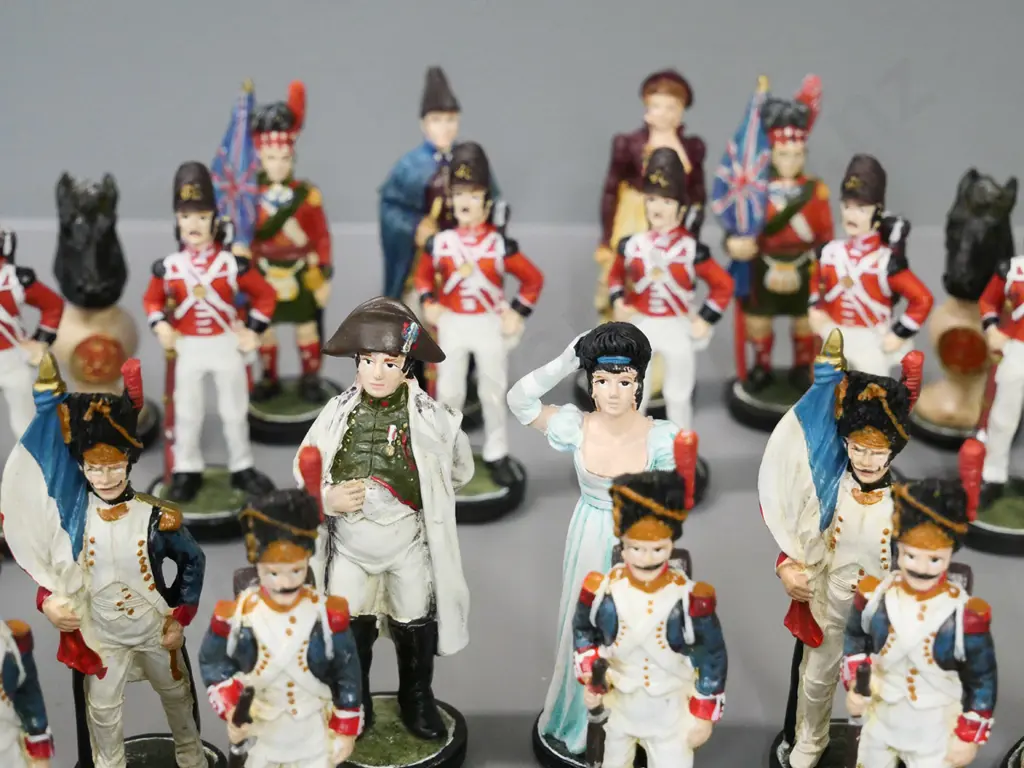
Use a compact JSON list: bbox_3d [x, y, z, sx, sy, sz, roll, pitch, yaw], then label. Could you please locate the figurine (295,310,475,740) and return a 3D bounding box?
[{"bbox_3d":[-0.021,0.026,0.328,0.030,0.087,0.028,2,23,6],"label":"figurine"}]

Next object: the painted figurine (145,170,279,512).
[{"bbox_3d":[-0.065,-0.009,0.417,0.030,0.082,0.028,0,23,0],"label":"painted figurine"}]

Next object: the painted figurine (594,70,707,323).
[{"bbox_3d":[0.031,-0.034,0.471,0.031,0.086,0.028,2,23,6],"label":"painted figurine"}]

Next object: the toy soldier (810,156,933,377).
[{"bbox_3d":[0.085,-0.011,0.477,0.034,0.094,0.034,12,28,24],"label":"toy soldier"}]

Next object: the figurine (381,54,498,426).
[{"bbox_3d":[-0.020,-0.038,0.528,0.033,0.099,0.033,-4,26,-9],"label":"figurine"}]

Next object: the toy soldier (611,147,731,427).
[{"bbox_3d":[0.032,-0.011,0.423,0.030,0.082,0.028,5,24,12],"label":"toy soldier"}]

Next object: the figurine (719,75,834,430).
[{"bbox_3d":[0.073,-0.037,0.527,0.038,0.096,0.033,4,26,8],"label":"figurine"}]

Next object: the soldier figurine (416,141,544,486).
[{"bbox_3d":[-0.011,-0.014,0.482,0.035,0.095,0.033,3,26,5],"label":"soldier figurine"}]

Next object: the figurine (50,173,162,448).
[{"bbox_3d":[-0.112,-0.022,0.524,0.031,0.072,0.032,-6,26,-12],"label":"figurine"}]

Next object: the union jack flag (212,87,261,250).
[{"bbox_3d":[-0.071,-0.055,0.505,0.013,0.046,0.008,-3,26,-7],"label":"union jack flag"}]

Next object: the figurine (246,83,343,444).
[{"bbox_3d":[-0.055,-0.030,0.463,0.029,0.085,0.028,-1,23,-2],"label":"figurine"}]

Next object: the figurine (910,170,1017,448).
[{"bbox_3d":[0.111,-0.019,0.463,0.028,0.064,0.029,15,27,31],"label":"figurine"}]

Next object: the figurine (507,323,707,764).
[{"bbox_3d":[0.018,0.032,0.384,0.038,0.096,0.033,1,26,3],"label":"figurine"}]

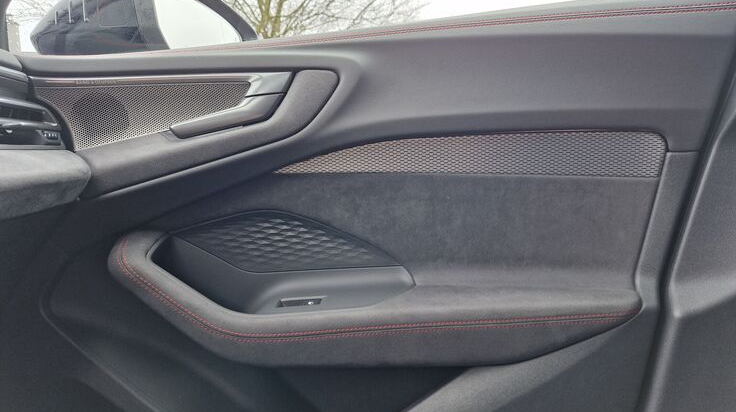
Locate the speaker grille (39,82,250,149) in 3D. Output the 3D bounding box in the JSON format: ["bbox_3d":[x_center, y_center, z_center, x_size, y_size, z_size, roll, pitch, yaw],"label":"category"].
[{"bbox_3d":[-0.318,-0.128,0.690,0.290,0.100,0.025,-1,13,-4],"label":"speaker grille"}]

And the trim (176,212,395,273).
[{"bbox_3d":[-0.117,0.052,0.690,0.305,0.085,0.045,1,13,4],"label":"trim"}]

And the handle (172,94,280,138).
[{"bbox_3d":[-0.197,-0.124,0.675,0.157,0.062,0.032,0,13,0],"label":"handle"}]

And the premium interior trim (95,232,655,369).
[{"bbox_3d":[0.000,0.112,0.645,0.665,0.150,0.125,1,13,2],"label":"premium interior trim"}]

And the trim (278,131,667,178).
[{"bbox_3d":[0.128,-0.070,0.672,0.525,0.066,0.022,2,13,8],"label":"trim"}]

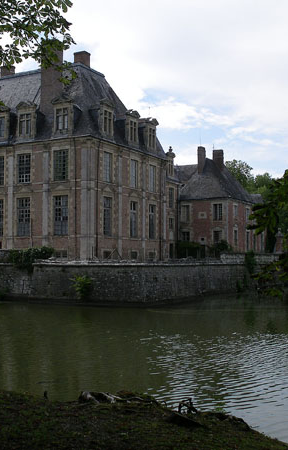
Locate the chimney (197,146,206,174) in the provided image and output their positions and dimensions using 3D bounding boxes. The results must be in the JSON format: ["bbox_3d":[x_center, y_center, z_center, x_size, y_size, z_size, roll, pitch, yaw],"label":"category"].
[{"bbox_3d":[7.290,-7.883,80.801,0.536,3.510,1.365,-2,-4,28],"label":"chimney"}]

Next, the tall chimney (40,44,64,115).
[{"bbox_3d":[-9.089,-14.386,63.373,1.511,6.923,1.609,-2,-4,28],"label":"tall chimney"}]

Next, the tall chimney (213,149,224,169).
[{"bbox_3d":[9.614,-8.303,82.451,1.219,2.389,0.585,-2,-4,28],"label":"tall chimney"}]

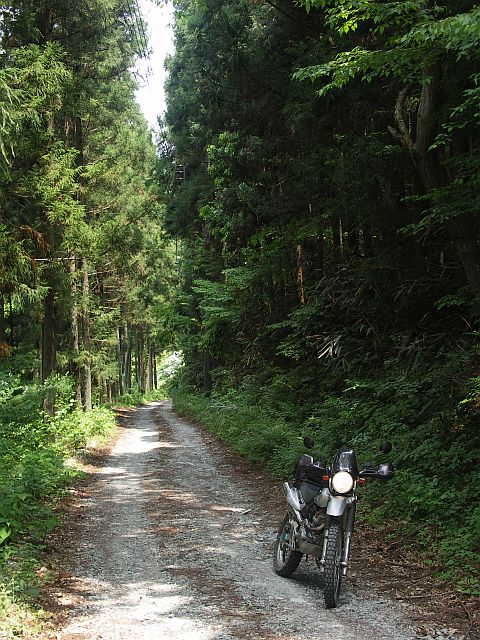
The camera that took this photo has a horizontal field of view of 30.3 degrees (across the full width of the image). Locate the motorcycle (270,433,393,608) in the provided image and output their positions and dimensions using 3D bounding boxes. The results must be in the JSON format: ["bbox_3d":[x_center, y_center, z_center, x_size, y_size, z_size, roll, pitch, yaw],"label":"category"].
[{"bbox_3d":[0.615,1.645,7.600,0.830,1.290,2.050,6,-5,-12],"label":"motorcycle"}]

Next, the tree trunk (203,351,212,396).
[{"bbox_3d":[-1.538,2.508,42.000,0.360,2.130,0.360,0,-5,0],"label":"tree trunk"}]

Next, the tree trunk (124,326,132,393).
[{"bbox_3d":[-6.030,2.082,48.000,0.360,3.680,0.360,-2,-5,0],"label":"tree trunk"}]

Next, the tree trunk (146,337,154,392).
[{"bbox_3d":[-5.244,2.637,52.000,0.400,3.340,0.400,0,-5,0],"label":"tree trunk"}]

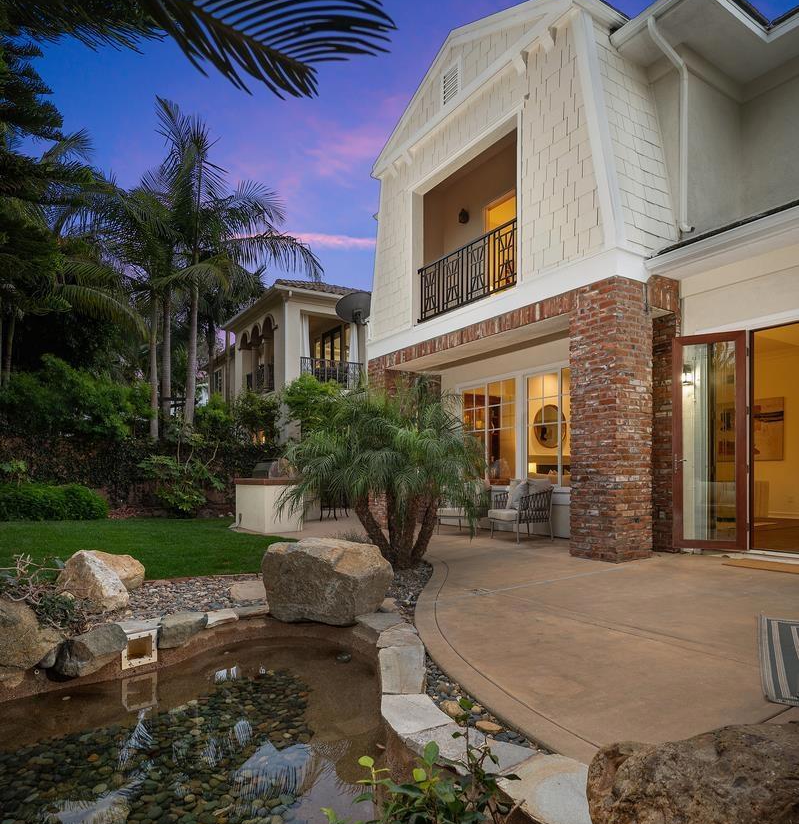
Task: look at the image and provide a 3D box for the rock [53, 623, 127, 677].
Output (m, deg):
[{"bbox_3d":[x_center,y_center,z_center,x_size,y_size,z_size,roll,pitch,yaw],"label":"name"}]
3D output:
[{"bbox_3d":[-1.768,1.365,3.050,0.400,0.230,0.280,2,-4,-28],"label":"rock"}]

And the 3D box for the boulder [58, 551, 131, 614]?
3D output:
[{"bbox_3d":[-2.124,1.163,3.700,0.440,0.380,0.380,1,-3,-10],"label":"boulder"}]

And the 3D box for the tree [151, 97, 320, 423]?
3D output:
[{"bbox_3d":[-4.166,-3.605,13.300,4.100,8.700,4.000,0,-3,0],"label":"tree"}]

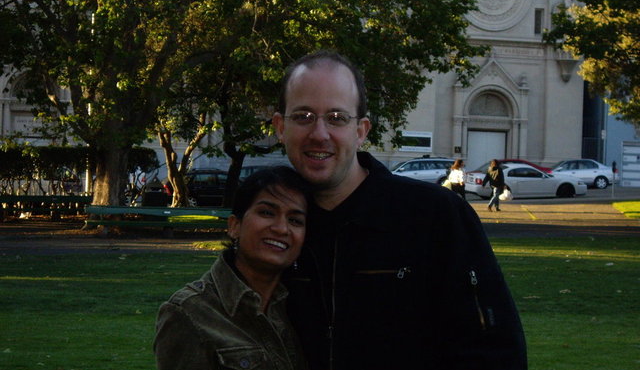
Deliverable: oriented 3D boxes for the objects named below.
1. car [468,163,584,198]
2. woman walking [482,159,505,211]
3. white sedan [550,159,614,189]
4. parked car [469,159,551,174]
[{"bbox_3d":[8.218,-0.147,84.000,4.650,1.380,1.840,0,2,-13],"label":"car"},{"bbox_3d":[5.596,0.017,68.000,0.650,1.660,0.500,2,1,-8],"label":"woman walking"},{"bbox_3d":[11.628,-0.472,98.500,4.600,1.420,1.750,0,2,-13],"label":"white sedan"},{"bbox_3d":[8.196,-0.435,94.500,4.500,1.380,1.750,0,2,-13],"label":"parked car"}]

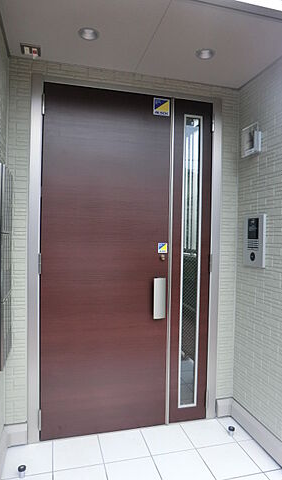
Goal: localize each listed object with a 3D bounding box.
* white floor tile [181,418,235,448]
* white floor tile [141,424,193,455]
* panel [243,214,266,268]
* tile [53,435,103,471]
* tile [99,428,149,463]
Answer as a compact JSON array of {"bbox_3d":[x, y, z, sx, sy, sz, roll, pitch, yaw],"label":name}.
[{"bbox_3d":[0.469,1.371,2.354,0.297,0.010,0.297,1,1,-15],"label":"white floor tile"},{"bbox_3d":[0.178,1.368,2.278,0.297,0.010,0.297,1,1,-15],"label":"white floor tile"},{"bbox_3d":[0.777,0.008,2.276,0.027,0.353,0.225,1,1,-15],"label":"panel"},{"bbox_3d":[-0.402,1.361,2.126,0.297,0.010,0.297,1,1,-15],"label":"tile"},{"bbox_3d":[-0.112,1.365,2.202,0.297,0.010,0.297,1,1,-15],"label":"tile"}]

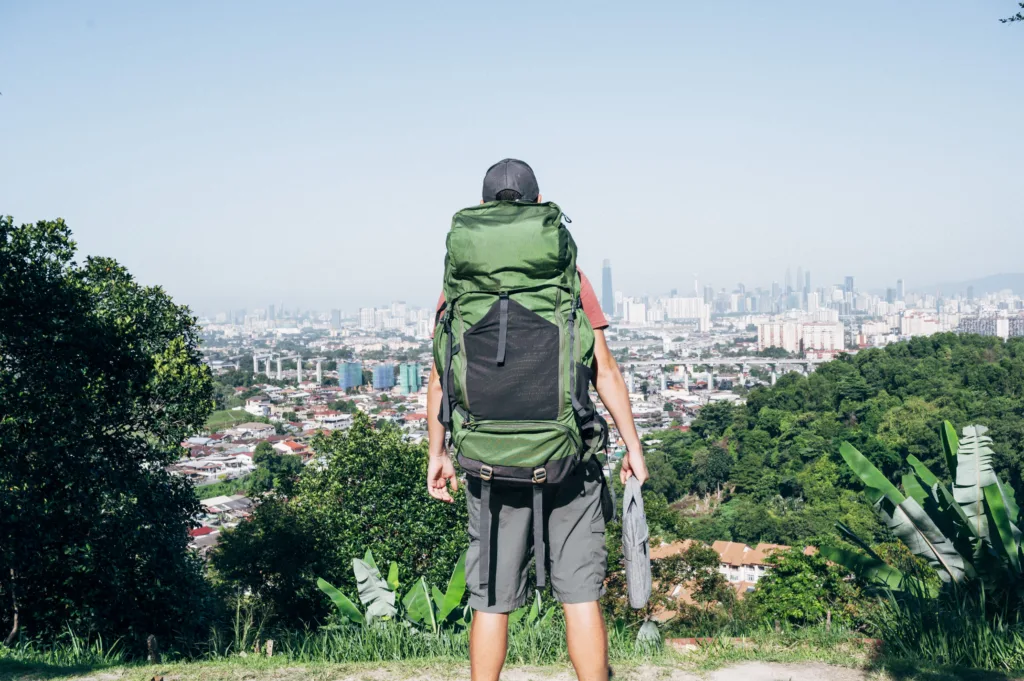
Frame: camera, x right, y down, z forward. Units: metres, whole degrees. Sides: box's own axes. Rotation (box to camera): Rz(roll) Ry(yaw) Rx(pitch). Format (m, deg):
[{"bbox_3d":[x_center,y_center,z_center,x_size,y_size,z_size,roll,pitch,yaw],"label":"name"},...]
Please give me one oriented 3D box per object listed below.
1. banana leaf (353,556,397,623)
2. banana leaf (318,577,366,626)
[{"bbox_3d":[-0.712,1.282,5.300,0.200,0.329,0.120,-19,-3,-5],"label":"banana leaf"},{"bbox_3d":[-0.886,1.347,5.300,0.090,0.297,0.140,-46,0,-23],"label":"banana leaf"}]

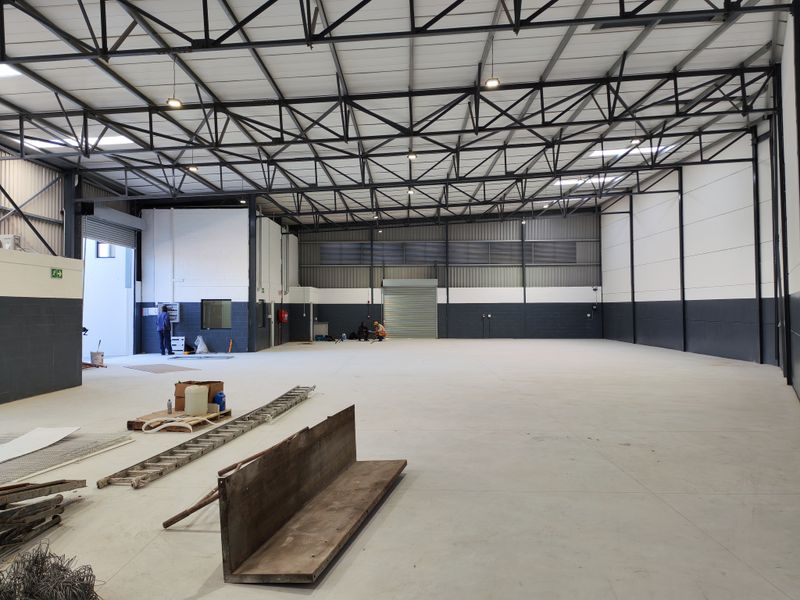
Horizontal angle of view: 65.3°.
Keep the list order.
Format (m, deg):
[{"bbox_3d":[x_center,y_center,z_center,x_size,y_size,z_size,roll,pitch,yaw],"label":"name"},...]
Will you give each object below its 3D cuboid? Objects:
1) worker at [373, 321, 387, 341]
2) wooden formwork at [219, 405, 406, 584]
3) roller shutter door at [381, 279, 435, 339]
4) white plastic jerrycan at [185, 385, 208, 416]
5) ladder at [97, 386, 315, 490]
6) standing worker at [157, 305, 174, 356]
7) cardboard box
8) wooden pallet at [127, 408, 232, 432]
[{"bbox_3d":[-0.955,1.499,30.491,0.720,0.970,0.550,0,-1,-12],"label":"worker"},{"bbox_3d":[-0.506,1.359,4.982,0.556,0.615,2.720,-5,-1,12],"label":"wooden formwork"},{"bbox_3d":[0.541,0.455,32.517,2.860,3.100,0.350,0,-1,0],"label":"roller shutter door"},{"bbox_3d":[-2.880,1.401,8.832,0.320,0.430,0.280,0,-1,-18],"label":"white plastic jerrycan"},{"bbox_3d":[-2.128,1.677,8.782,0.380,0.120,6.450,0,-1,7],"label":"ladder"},{"bbox_3d":[-8.218,1.058,21.851,0.520,1.700,0.480,-1,-1,37],"label":"standing worker"},{"bbox_3d":[-2.990,1.426,9.303,0.490,0.390,0.480,0,-1,10],"label":"cardboard box"},{"bbox_3d":[-3.069,1.679,8.828,0.950,0.125,1.200,0,-1,10],"label":"wooden pallet"}]

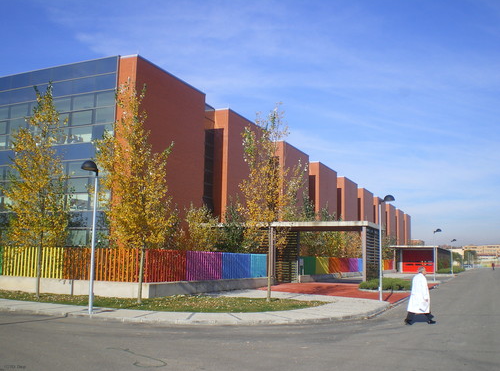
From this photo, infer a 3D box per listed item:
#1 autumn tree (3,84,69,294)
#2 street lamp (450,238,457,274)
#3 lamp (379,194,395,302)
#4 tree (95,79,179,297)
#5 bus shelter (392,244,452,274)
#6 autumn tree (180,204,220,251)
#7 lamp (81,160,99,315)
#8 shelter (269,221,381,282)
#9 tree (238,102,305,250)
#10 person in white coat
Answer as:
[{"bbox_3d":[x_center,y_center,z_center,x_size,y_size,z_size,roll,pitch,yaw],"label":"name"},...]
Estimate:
[{"bbox_3d":[-8.600,0.112,23.002,2.750,9.000,2.750,-2,-8,23],"label":"autumn tree"},{"bbox_3d":[26.764,9.449,71.914,0.680,4.570,0.450,-2,-8,23],"label":"street lamp"},{"bbox_3d":[5.900,2.676,23.574,0.680,4.550,0.450,-2,-8,23],"label":"lamp"},{"bbox_3d":[-4.215,0.109,21.595,3.100,8.780,3.100,1,-8,0],"label":"tree"},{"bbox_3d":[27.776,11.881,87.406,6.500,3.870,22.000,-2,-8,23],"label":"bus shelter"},{"bbox_3d":[-2.926,3.570,32.537,2.400,4.849,2.400,-2,-8,23],"label":"autumn tree"},{"bbox_3d":[-4.737,1.503,16.170,0.450,4.570,0.680,-2,-8,23],"label":"lamp"},{"bbox_3d":[5.398,4.693,37.236,6.300,4.140,5.200,-2,-8,23],"label":"shelter"},{"bbox_3d":[0.883,0.627,23.440,2.750,8.410,2.750,1,-8,0],"label":"tree"},{"bbox_3d":[5.152,3.318,16.623,0.860,1.700,0.580,2,-8,-6],"label":"person in white coat"}]

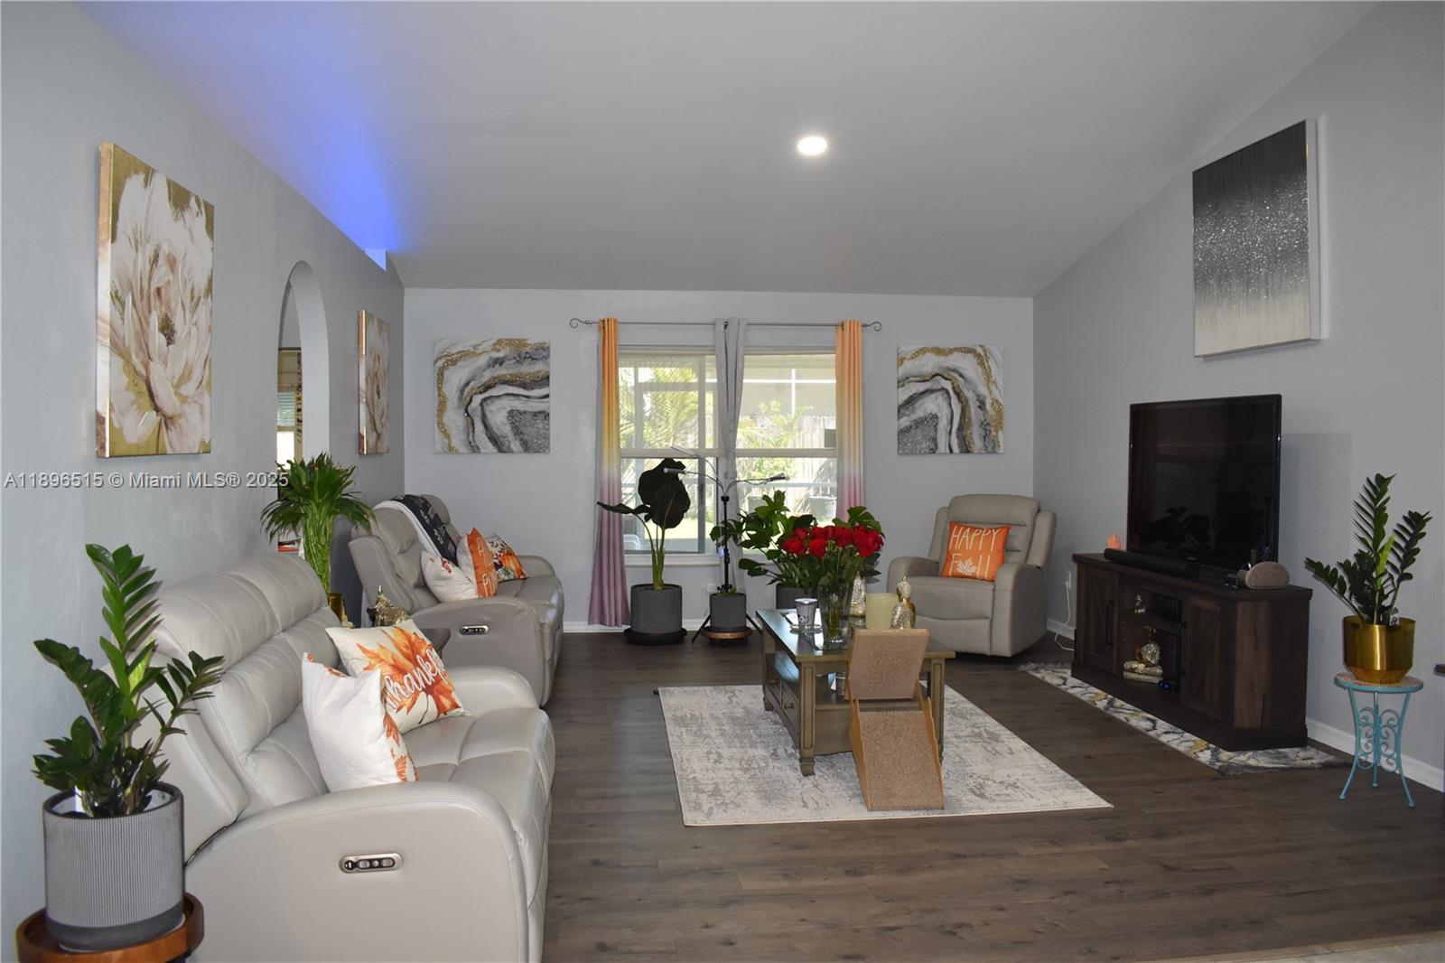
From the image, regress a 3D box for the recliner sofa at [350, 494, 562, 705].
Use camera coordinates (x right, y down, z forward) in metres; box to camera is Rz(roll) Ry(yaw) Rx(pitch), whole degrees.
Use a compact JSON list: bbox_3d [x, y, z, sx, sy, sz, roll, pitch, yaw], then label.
[{"bbox_3d":[-1.413,0.641,6.015,1.000,1.050,2.130,0,2,-7],"label":"recliner sofa"}]

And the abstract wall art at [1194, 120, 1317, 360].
[{"bbox_3d":[2.666,-1.188,5.495,0.043,1.020,0.960,0,2,-7],"label":"abstract wall art"}]

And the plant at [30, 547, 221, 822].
[{"bbox_3d":[-1.152,0.380,2.103,0.340,0.515,0.306,0,2,-6],"label":"plant"}]

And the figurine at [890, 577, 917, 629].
[{"bbox_3d":[0.823,0.559,5.032,0.140,0.260,0.115,-2,3,-44],"label":"figurine"}]

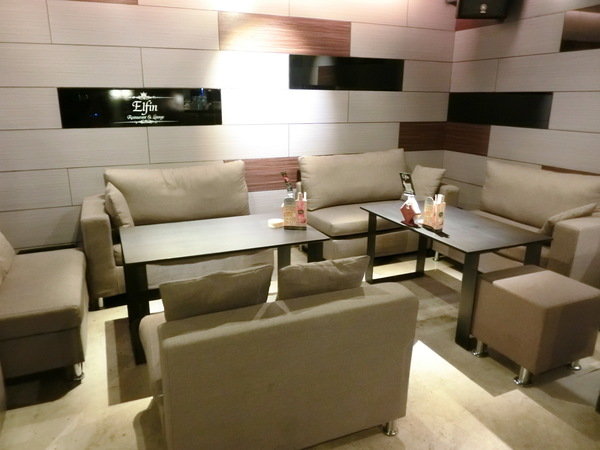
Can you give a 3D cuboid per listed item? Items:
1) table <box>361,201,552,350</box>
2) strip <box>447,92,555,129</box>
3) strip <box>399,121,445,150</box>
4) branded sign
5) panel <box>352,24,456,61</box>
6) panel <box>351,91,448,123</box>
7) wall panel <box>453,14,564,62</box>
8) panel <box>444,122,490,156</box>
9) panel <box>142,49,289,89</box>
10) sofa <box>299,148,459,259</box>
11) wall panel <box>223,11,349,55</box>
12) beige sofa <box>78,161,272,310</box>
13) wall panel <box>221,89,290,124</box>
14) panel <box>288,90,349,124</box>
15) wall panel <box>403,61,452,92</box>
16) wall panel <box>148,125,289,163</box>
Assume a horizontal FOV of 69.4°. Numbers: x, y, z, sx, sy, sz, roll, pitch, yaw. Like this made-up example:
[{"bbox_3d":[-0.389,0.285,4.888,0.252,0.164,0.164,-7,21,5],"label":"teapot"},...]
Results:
[{"bbox_3d":[1.056,0.284,3.196,0.675,0.648,1.152,-7,18,-22],"label":"table"},{"bbox_3d":[1.896,-1.133,4.231,0.030,0.309,1.242,-7,18,-22],"label":"strip"},{"bbox_3d":[1.341,-0.969,4.753,0.626,0.309,0.030,-7,18,-22],"label":"strip"},{"bbox_3d":[-1.264,-0.963,3.572,1.253,0.307,0.030,-7,18,-22],"label":"branded sign"},{"bbox_3d":[1.053,-1.818,4.356,1.259,0.307,0.030,-7,18,-22],"label":"panel"},{"bbox_3d":[1.053,-1.230,4.532,1.250,0.307,0.030,-7,18,-22],"label":"panel"},{"bbox_3d":[1.895,-1.720,4.045,0.030,0.307,1.234,-7,18,-22],"label":"wall panel"},{"bbox_3d":[1.768,-0.917,4.574,0.030,0.307,0.626,-7,18,-22],"label":"panel"},{"bbox_3d":[-0.687,-1.328,3.735,1.267,0.309,0.030,-7,18,-22],"label":"panel"},{"bbox_3d":[0.736,-0.197,4.162,1.351,0.921,0.731,-7,18,-22],"label":"sofa"},{"bbox_3d":[-0.103,-1.692,3.889,1.267,0.309,0.030,-7,18,-22],"label":"wall panel"},{"bbox_3d":[-0.954,0.006,3.465,1.345,0.903,0.731,-7,18,-22],"label":"beige sofa"},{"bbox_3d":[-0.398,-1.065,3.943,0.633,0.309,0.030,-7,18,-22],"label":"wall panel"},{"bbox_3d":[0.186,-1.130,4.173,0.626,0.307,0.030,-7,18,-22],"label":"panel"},{"bbox_3d":[1.344,-1.561,4.579,0.629,0.309,0.030,-7,18,-22],"label":"wall panel"},{"bbox_3d":[-0.692,-0.735,3.897,1.268,0.307,0.030,-7,18,-22],"label":"wall panel"}]

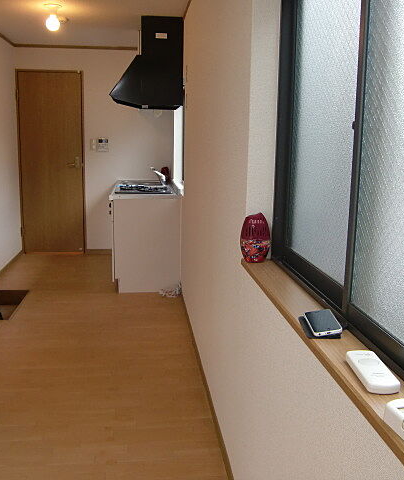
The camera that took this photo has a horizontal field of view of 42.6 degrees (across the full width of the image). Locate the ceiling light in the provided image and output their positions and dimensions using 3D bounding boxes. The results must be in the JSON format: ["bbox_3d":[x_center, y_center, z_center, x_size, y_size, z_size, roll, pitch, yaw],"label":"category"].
[{"bbox_3d":[-1.061,-1.584,3.686,0.132,0.180,0.132,0,11,-7],"label":"ceiling light"}]

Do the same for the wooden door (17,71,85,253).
[{"bbox_3d":[-1.635,-0.811,5.655,0.675,1.980,0.070,0,11,-7],"label":"wooden door"}]

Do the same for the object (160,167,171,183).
[{"bbox_3d":[-0.383,-0.690,5.511,0.098,0.168,0.074,1,11,2],"label":"object"}]

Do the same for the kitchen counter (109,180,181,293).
[{"bbox_3d":[-0.557,-0.107,5.122,0.600,0.845,1.540,0,11,-7],"label":"kitchen counter"}]

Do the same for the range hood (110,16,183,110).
[{"bbox_3d":[-0.472,-1.459,4.361,0.585,0.680,0.600,0,11,-7],"label":"range hood"}]

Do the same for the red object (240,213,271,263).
[{"bbox_3d":[0.181,-0.014,1.746,0.098,0.164,0.074,1,11,0],"label":"red object"}]

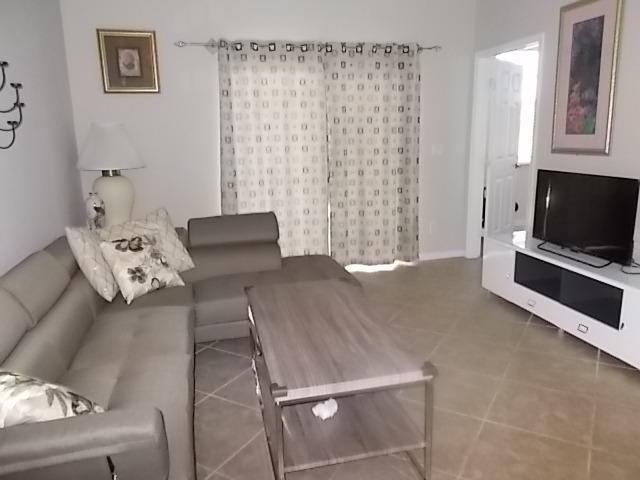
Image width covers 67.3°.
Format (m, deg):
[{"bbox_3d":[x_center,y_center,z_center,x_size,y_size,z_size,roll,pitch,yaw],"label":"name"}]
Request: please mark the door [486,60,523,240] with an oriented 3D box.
[{"bbox_3d":[2.020,-0.866,5.303,0.040,2.030,0.833,9,16,41],"label":"door"}]

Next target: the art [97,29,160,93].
[{"bbox_3d":[-1.651,-1.548,4.173,0.460,0.513,0.030,-5,12,-13],"label":"art"}]

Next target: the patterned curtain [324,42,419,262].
[{"bbox_3d":[0.524,-0.810,4.789,1.007,2.161,0.120,-5,12,-13],"label":"patterned curtain"}]

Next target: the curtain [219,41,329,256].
[{"bbox_3d":[-0.416,-0.733,4.575,1.010,2.161,0.120,-5,12,-13],"label":"curtain"}]

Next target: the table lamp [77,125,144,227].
[{"bbox_3d":[-1.623,-0.459,3.780,0.497,0.897,0.497,-5,12,-13],"label":"table lamp"}]

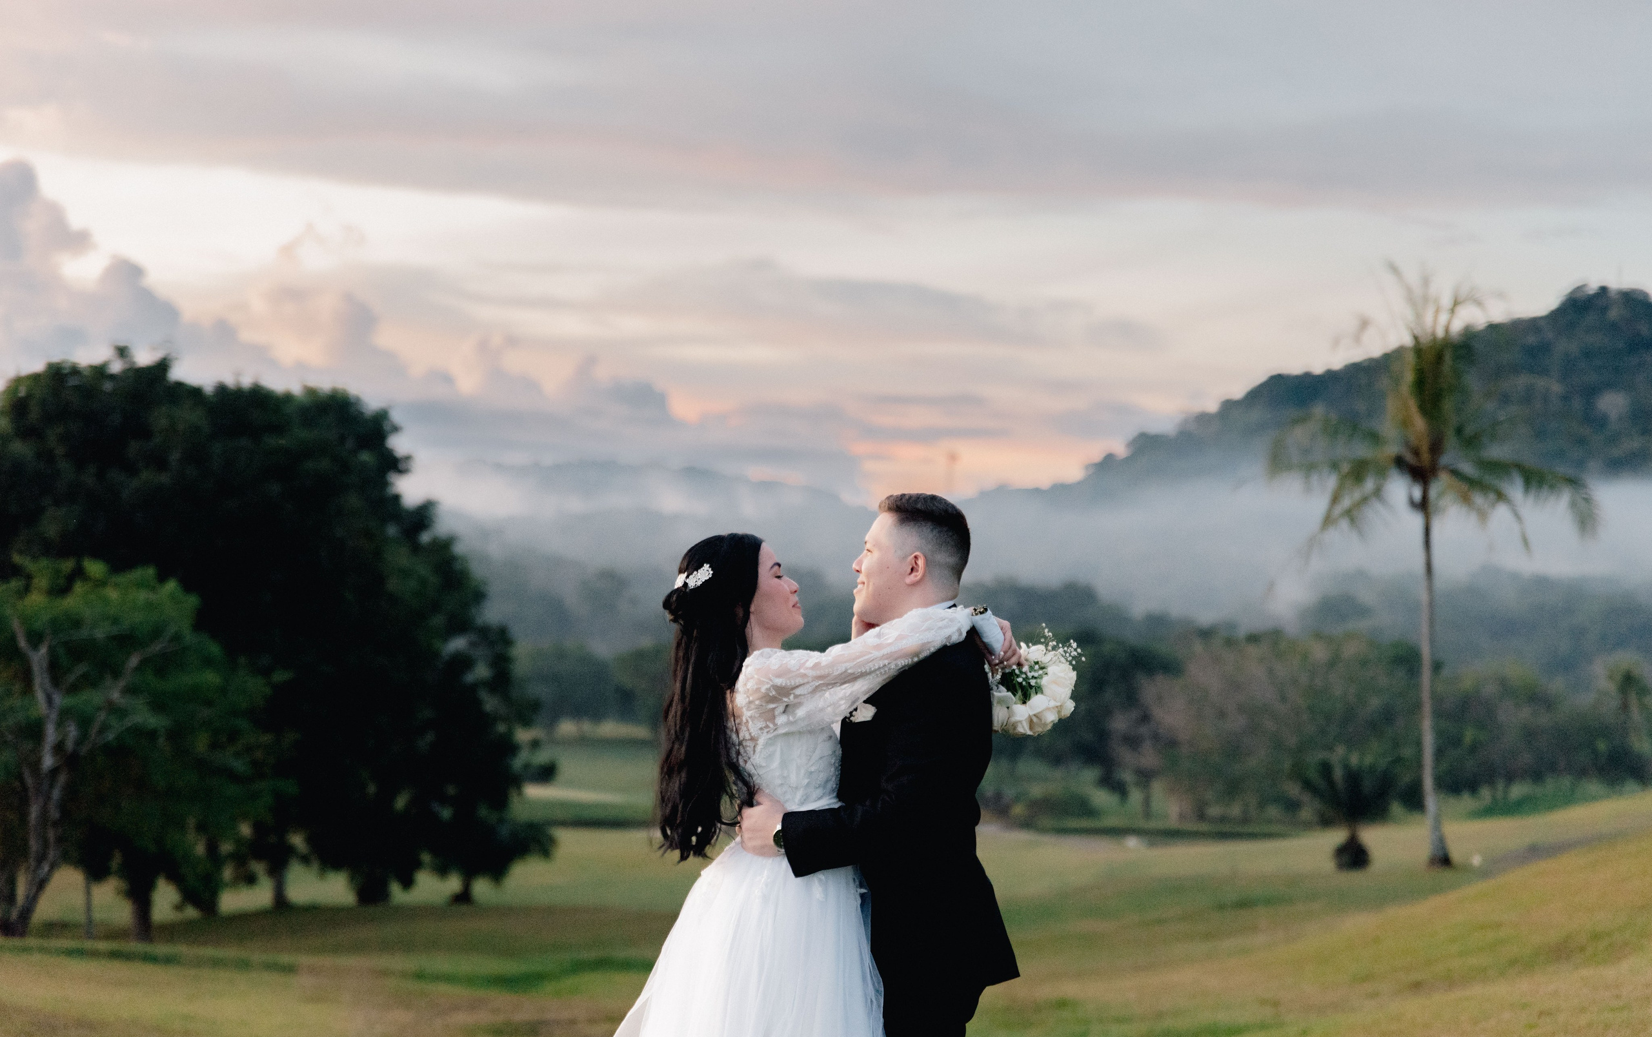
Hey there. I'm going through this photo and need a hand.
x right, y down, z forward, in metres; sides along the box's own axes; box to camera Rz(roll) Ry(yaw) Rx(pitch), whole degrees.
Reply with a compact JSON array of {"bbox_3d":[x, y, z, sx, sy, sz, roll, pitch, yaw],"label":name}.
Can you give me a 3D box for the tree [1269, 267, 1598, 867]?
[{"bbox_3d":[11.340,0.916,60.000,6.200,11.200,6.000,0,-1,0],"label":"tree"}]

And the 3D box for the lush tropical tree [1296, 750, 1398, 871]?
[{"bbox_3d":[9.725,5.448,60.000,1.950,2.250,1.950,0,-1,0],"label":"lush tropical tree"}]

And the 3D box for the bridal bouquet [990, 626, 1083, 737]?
[{"bbox_3d":[0.381,0.295,6.100,0.230,0.240,0.230,-34,6,0],"label":"bridal bouquet"}]

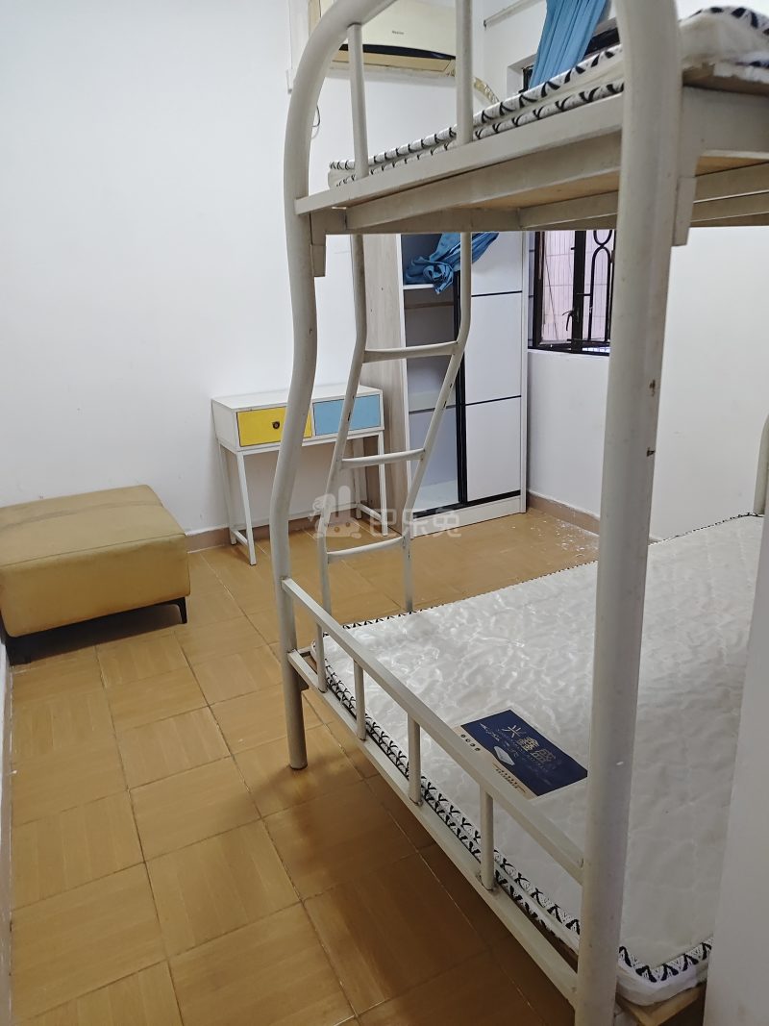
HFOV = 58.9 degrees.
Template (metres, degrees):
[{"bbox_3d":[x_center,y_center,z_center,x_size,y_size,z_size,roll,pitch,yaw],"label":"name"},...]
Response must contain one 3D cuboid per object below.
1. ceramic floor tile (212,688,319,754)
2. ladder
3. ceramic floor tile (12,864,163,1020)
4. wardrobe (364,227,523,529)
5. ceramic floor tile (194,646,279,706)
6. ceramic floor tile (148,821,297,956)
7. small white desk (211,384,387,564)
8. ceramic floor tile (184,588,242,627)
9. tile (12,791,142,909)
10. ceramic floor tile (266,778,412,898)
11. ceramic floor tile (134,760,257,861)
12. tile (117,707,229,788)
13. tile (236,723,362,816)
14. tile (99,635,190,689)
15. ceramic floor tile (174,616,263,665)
[{"bbox_3d":[-0.394,0.671,2.255,0.300,0.010,0.300,-11,20,-25],"label":"ceramic floor tile"},{"bbox_3d":[0.006,-0.200,1.667,0.299,1.359,0.347,-12,20,-25],"label":"ladder"},{"bbox_3d":[-0.651,0.929,1.493,0.289,0.010,0.300,-11,20,-25],"label":"ceramic floor tile"},{"bbox_3d":[0.355,-0.882,3.906,0.800,1.872,0.495,-12,20,-25],"label":"wardrobe"},{"bbox_3d":[-0.531,0.595,2.515,0.298,0.010,0.298,-11,20,-25],"label":"ceramic floor tile"},{"bbox_3d":[-0.389,0.880,1.622,0.298,0.010,0.298,-11,20,-25],"label":"ceramic floor tile"},{"bbox_3d":[-0.429,-0.236,3.749,0.815,0.818,0.378,-12,20,-25],"label":"small white desk"},{"bbox_3d":[-0.804,0.441,3.027,0.298,0.010,0.298,-11,20,-25],"label":"ceramic floor tile"},{"bbox_3d":[-0.788,0.854,1.749,0.291,0.010,0.300,-11,20,-25],"label":"tile"},{"bbox_3d":[-0.122,0.826,1.748,0.298,0.010,0.298,-11,20,-25],"label":"ceramic floor tile"},{"bbox_3d":[-0.526,0.803,1.878,0.298,0.010,0.298,-11,20,-25],"label":"ceramic floor tile"},{"bbox_3d":[-0.662,0.726,2.134,0.298,0.010,0.298,-11,20,-25],"label":"tile"},{"bbox_3d":[-0.259,0.749,2.004,0.298,0.010,0.298,-11,20,-25],"label":"tile"},{"bbox_3d":[-0.933,0.574,2.642,0.300,0.010,0.300,-11,20,-25],"label":"tile"},{"bbox_3d":[-0.668,0.518,2.771,0.298,0.010,0.298,-11,20,-25],"label":"ceramic floor tile"}]

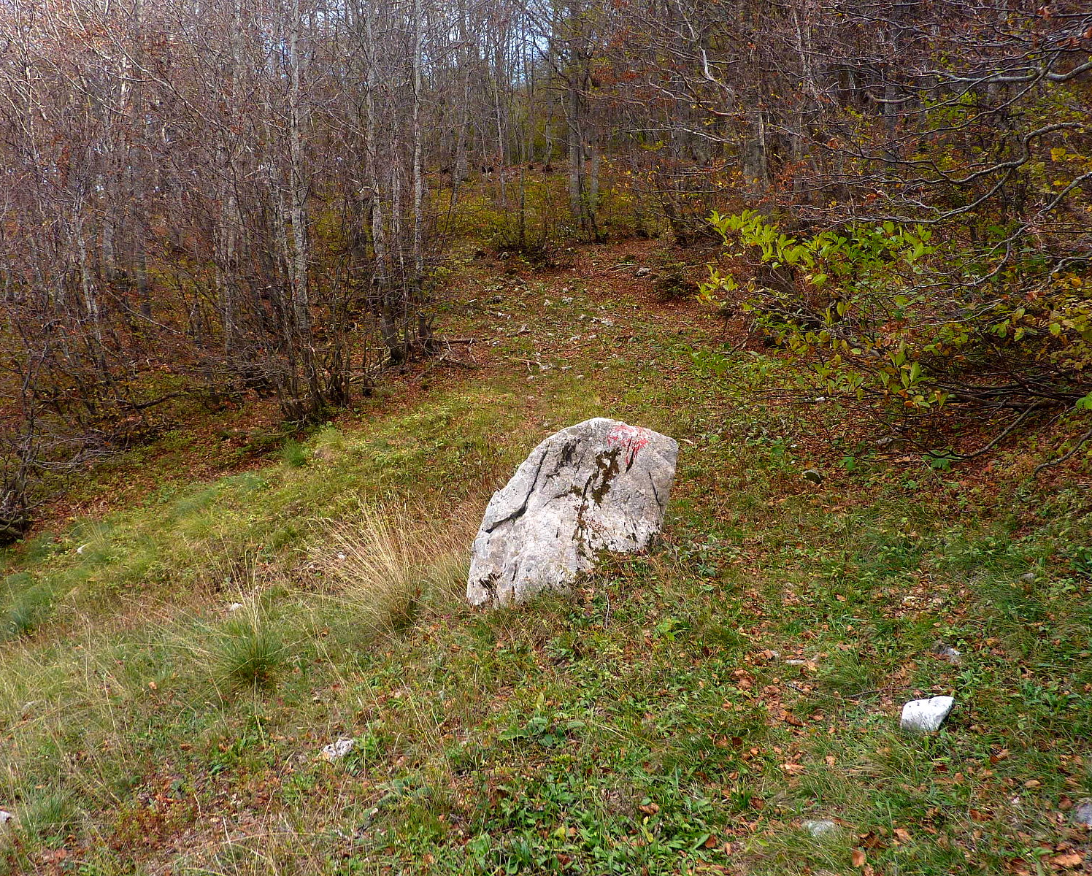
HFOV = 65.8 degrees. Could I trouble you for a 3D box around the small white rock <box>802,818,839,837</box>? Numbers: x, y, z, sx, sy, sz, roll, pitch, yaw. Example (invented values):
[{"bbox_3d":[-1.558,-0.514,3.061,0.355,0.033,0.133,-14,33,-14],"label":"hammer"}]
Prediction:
[{"bbox_3d":[0.780,1.110,2.400,0.105,0.042,0.078,0,4,-6],"label":"small white rock"}]

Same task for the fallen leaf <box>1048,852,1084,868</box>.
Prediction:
[{"bbox_3d":[1.386,1.126,2.250,0.088,0.020,0.055,0,4,-6],"label":"fallen leaf"}]

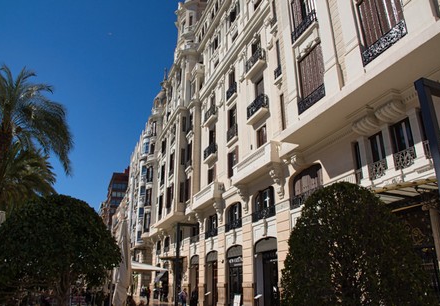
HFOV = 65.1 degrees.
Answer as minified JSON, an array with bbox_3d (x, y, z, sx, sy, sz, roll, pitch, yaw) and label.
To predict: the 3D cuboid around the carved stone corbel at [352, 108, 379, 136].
[{"bbox_3d":[5.870,-1.223,13.798,0.689,0.795,0.774,9,-24,-21],"label":"carved stone corbel"}]

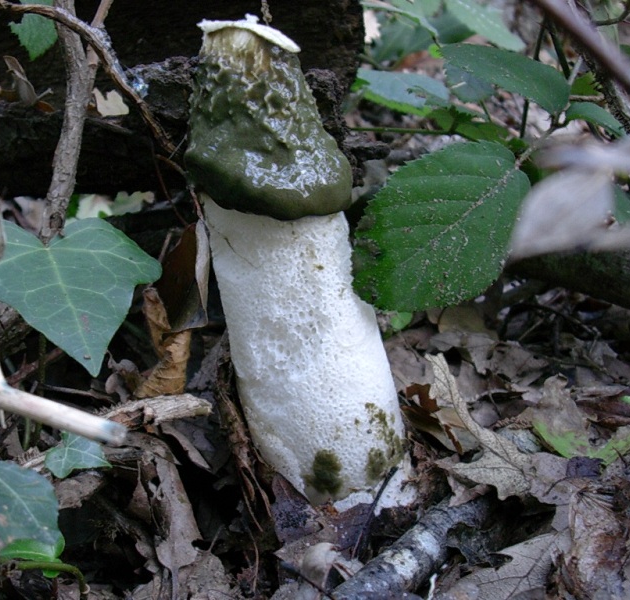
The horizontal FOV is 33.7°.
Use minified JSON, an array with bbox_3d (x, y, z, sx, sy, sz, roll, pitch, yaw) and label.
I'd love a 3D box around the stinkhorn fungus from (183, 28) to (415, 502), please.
[{"bbox_3d":[-0.003,-0.007,0.291,0.047,0.139,0.046,-11,12,0],"label":"stinkhorn fungus"}]

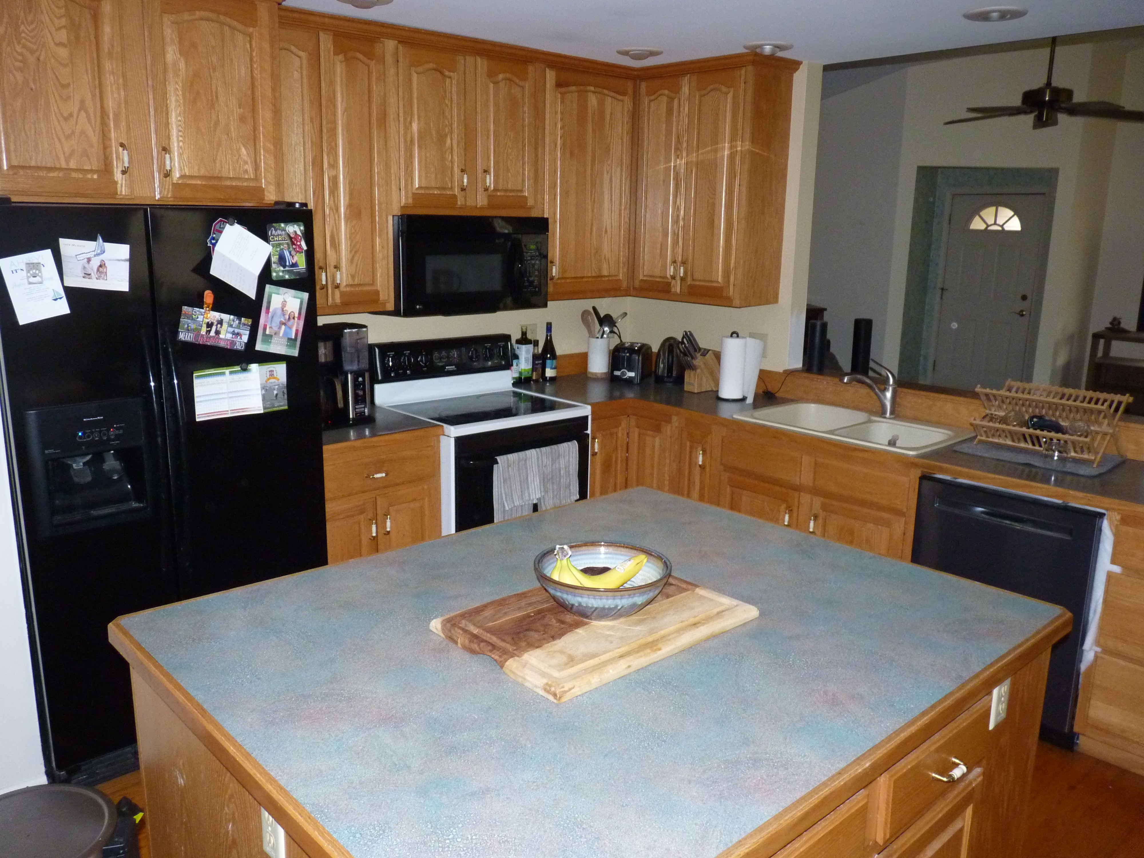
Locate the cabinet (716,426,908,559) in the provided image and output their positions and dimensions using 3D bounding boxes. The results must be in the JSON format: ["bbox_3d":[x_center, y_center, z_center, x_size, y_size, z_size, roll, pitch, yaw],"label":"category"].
[{"bbox_3d":[1.180,0.441,3.871,0.610,0.880,0.910,-10,17,-41],"label":"cabinet"}]

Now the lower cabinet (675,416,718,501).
[{"bbox_3d":[0.781,0.336,4.305,0.610,0.880,0.287,-10,17,-41],"label":"lower cabinet"}]

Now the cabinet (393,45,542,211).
[{"bbox_3d":[-0.522,-1.283,3.929,0.770,0.645,0.320,-10,17,-41],"label":"cabinet"}]

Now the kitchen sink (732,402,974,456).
[{"bbox_3d":[1.174,0.066,3.774,0.550,0.197,0.837,-10,17,-41],"label":"kitchen sink"}]

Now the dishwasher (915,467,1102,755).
[{"bbox_3d":[1.687,0.589,3.320,0.605,0.850,0.610,-10,17,-41],"label":"dishwasher"}]

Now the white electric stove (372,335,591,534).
[{"bbox_3d":[-0.413,0.215,4.072,0.757,1.173,0.725,-10,17,-41],"label":"white electric stove"}]

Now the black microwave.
[{"bbox_3d":[-0.527,-0.744,3.990,0.761,0.413,0.410,-10,17,-41],"label":"black microwave"}]

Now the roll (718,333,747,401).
[{"bbox_3d":[0.776,-0.307,4.274,0.136,0.325,0.136,1,13,0],"label":"roll"}]

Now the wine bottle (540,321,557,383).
[{"bbox_3d":[-0.117,-0.396,4.593,0.082,0.305,0.082,1,13,0],"label":"wine bottle"}]

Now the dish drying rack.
[{"bbox_3d":[1.748,-0.028,3.300,0.365,0.225,0.465,-10,17,-41],"label":"dish drying rack"}]

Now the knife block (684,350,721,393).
[{"bbox_3d":[0.696,-0.299,4.487,0.235,0.210,0.095,-7,15,-31],"label":"knife block"}]

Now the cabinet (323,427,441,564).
[{"bbox_3d":[-0.955,0.427,3.715,0.577,0.900,0.625,-10,17,-41],"label":"cabinet"}]

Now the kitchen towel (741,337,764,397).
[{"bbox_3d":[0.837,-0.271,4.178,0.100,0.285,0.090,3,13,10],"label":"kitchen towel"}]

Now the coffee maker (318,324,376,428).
[{"bbox_3d":[-0.996,-0.223,3.639,0.250,0.387,0.285,13,17,42],"label":"coffee maker"}]

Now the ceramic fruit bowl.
[{"bbox_3d":[0.062,0.326,1.841,0.280,0.098,0.280,1,13,0],"label":"ceramic fruit bowl"}]

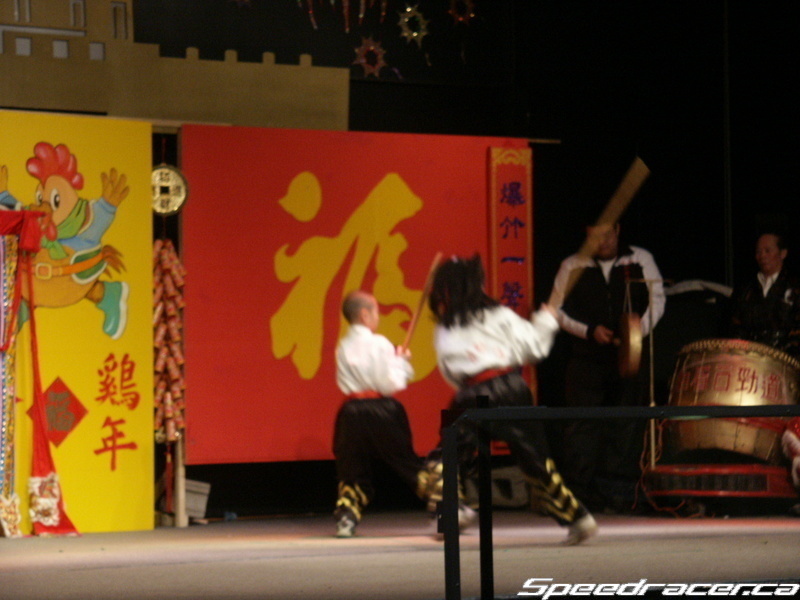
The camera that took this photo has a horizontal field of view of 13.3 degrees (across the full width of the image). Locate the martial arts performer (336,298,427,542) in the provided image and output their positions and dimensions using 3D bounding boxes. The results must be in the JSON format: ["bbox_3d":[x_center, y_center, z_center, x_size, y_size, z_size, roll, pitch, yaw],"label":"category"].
[{"bbox_3d":[-0.070,0.593,18.000,0.450,1.290,0.550,-1,-1,45],"label":"martial arts performer"}]

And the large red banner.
[{"bbox_3d":[-0.220,-0.030,19.500,2.480,1.860,0.060,0,-1,-38],"label":"large red banner"}]

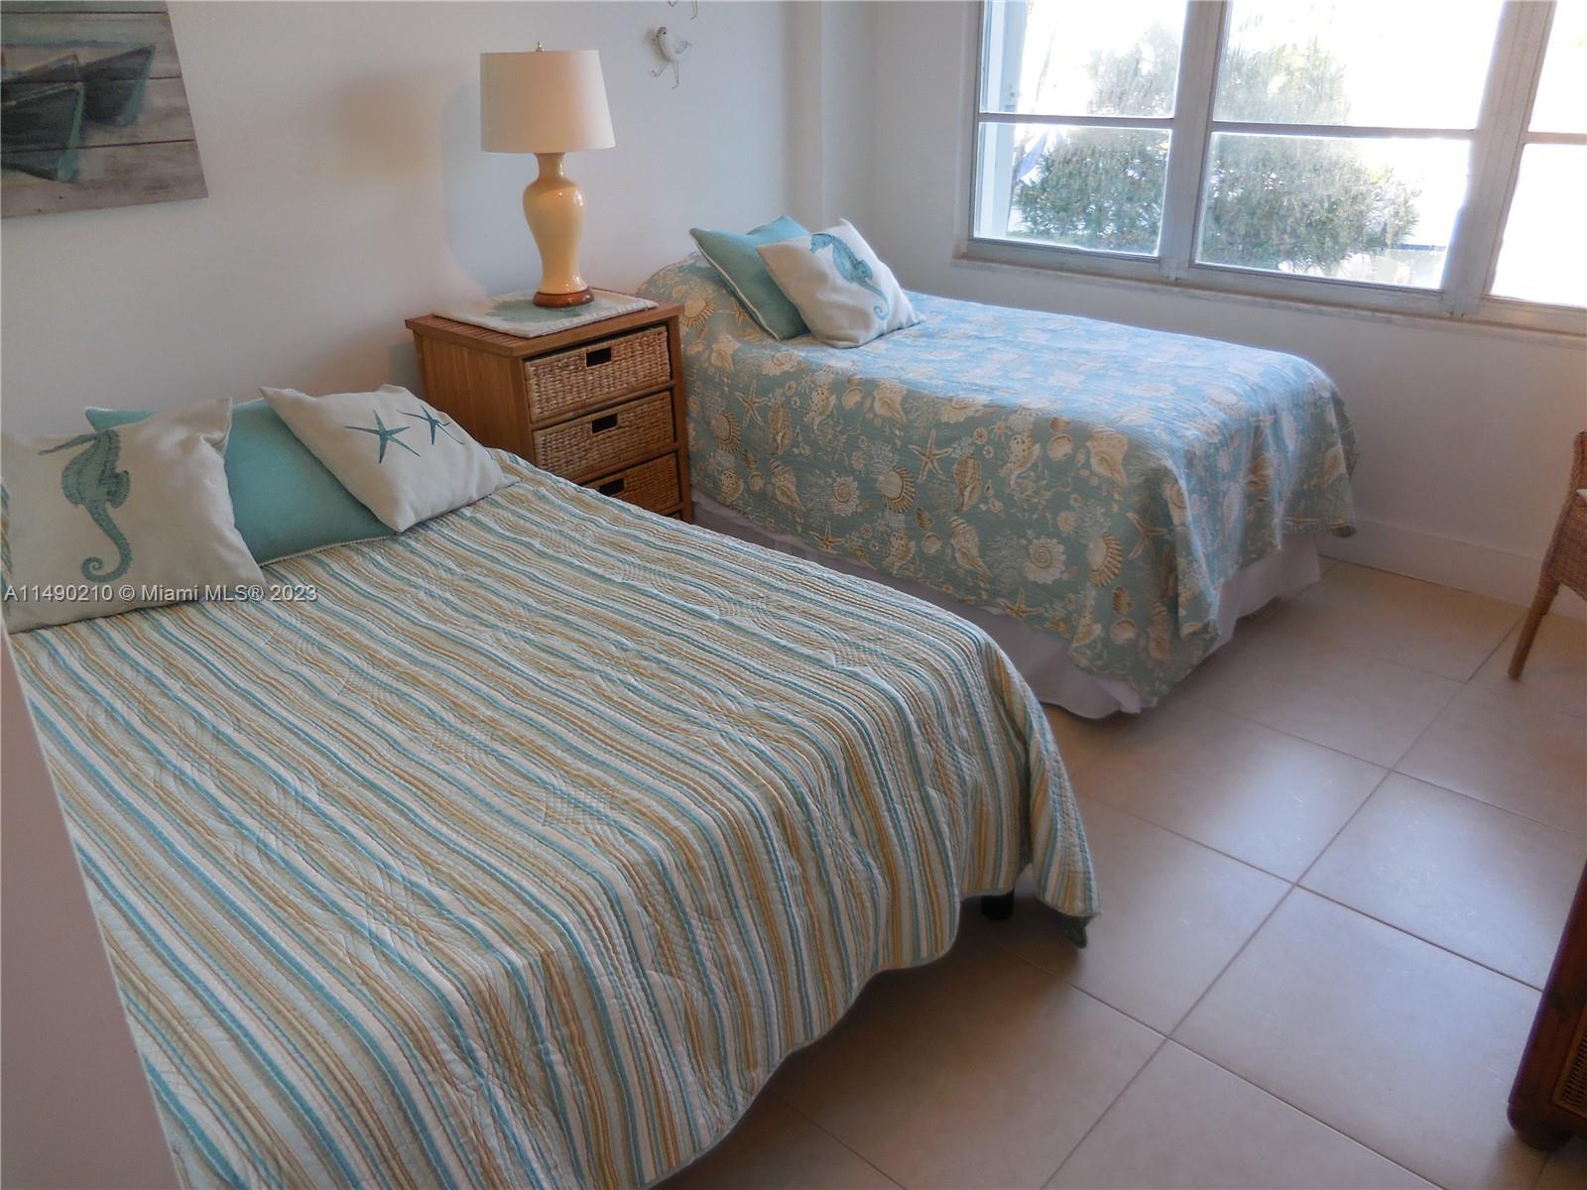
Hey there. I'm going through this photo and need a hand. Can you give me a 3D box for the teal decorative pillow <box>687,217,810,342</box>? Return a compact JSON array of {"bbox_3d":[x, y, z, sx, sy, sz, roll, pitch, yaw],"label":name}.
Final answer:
[{"bbox_3d":[-0.022,-0.994,3.552,0.442,0.147,0.442,-27,74,-43],"label":"teal decorative pillow"}]

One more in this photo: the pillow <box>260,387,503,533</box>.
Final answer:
[{"bbox_3d":[-0.854,-0.324,2.465,0.406,0.142,0.396,44,30,5],"label":"pillow"}]

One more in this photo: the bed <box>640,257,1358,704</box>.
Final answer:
[{"bbox_3d":[0.427,-0.540,3.491,2.098,0.752,1.158,21,33,39],"label":"bed"}]

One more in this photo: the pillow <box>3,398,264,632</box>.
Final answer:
[{"bbox_3d":[-1.229,-0.162,2.118,0.427,0.152,0.442,-12,60,-21],"label":"pillow"}]

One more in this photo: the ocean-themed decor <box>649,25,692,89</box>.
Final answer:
[{"bbox_3d":[-0.382,-1.732,3.688,0.046,0.183,0.152,21,33,39],"label":"ocean-themed decor"}]

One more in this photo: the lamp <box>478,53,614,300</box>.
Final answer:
[{"bbox_3d":[-0.695,-1.209,3.294,0.384,0.683,0.384,-1,25,1],"label":"lamp"}]

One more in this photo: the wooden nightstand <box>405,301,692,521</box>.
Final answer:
[{"bbox_3d":[-0.687,-0.433,3.403,0.528,0.792,0.610,20,33,38],"label":"wooden nightstand"}]

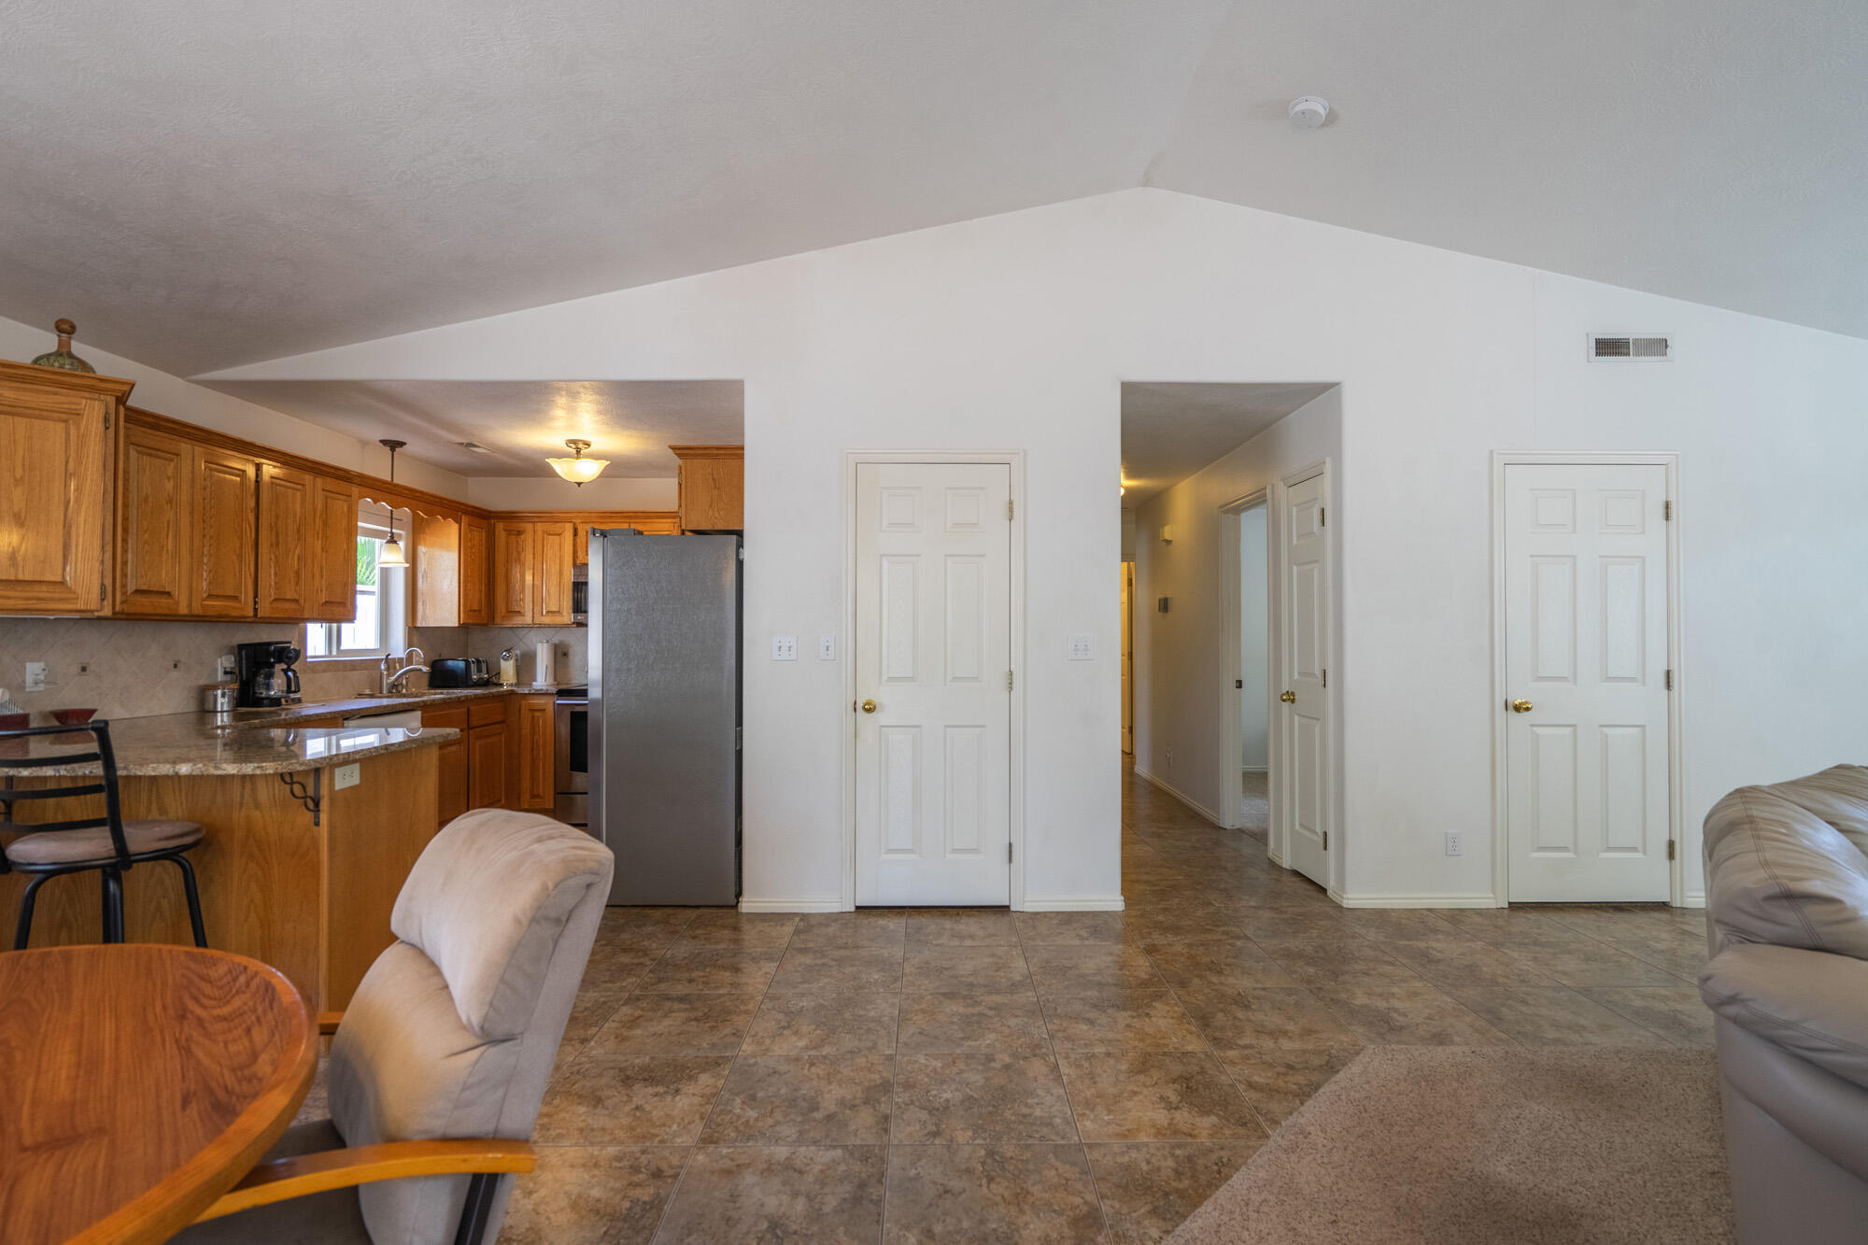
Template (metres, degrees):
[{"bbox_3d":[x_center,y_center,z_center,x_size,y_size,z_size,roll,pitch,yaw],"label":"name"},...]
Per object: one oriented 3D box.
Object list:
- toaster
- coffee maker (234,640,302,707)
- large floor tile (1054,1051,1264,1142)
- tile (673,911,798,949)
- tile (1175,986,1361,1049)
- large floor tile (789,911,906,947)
[{"bbox_3d":[-3.321,0.351,6.143,0.280,0.195,0.260,0,-1,0],"label":"toaster"},{"bbox_3d":[-3.318,0.264,4.405,0.220,0.330,0.175,0,-1,-15],"label":"coffee maker"},{"bbox_3d":[0.610,1.309,2.447,0.474,0.012,0.474,0,-1,0],"label":"large floor tile"},{"bbox_3d":[-0.827,1.311,3.790,0.471,0.010,0.464,0,-1,0],"label":"tile"},{"bbox_3d":[1.086,1.316,2.930,0.474,0.012,0.474,0,-1,0],"label":"tile"},{"bbox_3d":[-0.363,1.345,3.873,0.481,0.010,0.431,0,-1,0],"label":"large floor tile"}]

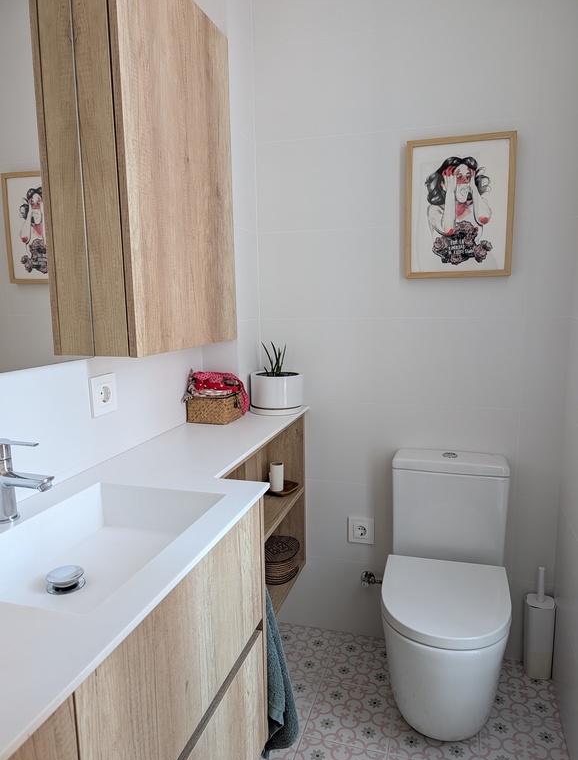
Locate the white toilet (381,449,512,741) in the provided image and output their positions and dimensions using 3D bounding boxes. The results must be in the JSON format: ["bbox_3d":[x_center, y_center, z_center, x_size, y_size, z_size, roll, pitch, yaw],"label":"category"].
[{"bbox_3d":[0.476,0.659,1.621,0.364,0.747,0.572,2,9,17],"label":"white toilet"}]

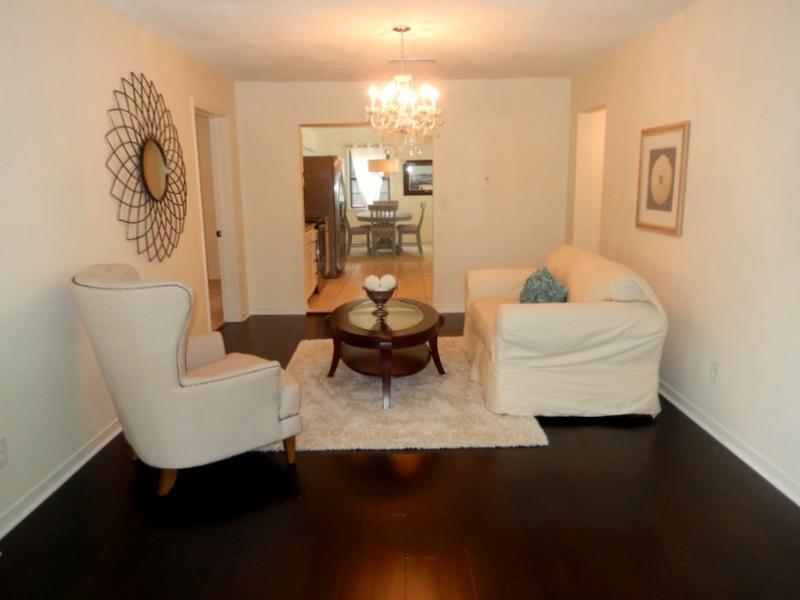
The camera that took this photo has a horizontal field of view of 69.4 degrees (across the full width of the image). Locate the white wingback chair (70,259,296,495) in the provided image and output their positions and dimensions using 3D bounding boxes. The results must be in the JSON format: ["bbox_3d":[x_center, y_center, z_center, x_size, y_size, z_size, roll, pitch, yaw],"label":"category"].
[{"bbox_3d":[-1.078,0.317,2.863,0.920,1.050,0.720,-9,14,-36],"label":"white wingback chair"}]

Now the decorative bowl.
[{"bbox_3d":[-0.122,0.010,4.069,0.220,0.215,0.220,-1,11,0],"label":"decorative bowl"}]

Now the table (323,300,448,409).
[{"bbox_3d":[-0.094,0.337,4.154,0.830,0.460,1.240,-1,11,0],"label":"table"}]

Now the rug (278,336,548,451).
[{"bbox_3d":[-0.031,0.574,4.125,1.660,0.035,2.210,-1,11,0],"label":"rug"}]

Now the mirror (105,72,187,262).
[{"bbox_3d":[-1.605,-0.838,3.796,0.038,1.175,1.190,-1,11,0],"label":"mirror"}]

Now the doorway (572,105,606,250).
[{"bbox_3d":[1.770,-0.707,5.393,0.120,2.020,0.820,-1,11,0],"label":"doorway"}]

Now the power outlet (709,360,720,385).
[{"bbox_3d":[1.728,0.398,3.180,0.008,0.114,0.070,-1,11,0],"label":"power outlet"}]

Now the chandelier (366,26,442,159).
[{"bbox_3d":[0.027,-1.411,3.972,0.520,0.852,0.520,-1,11,0],"label":"chandelier"}]

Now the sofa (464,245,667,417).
[{"bbox_3d":[1.049,0.118,4.120,1.070,0.910,1.520,-1,11,0],"label":"sofa"}]

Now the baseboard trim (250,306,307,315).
[{"bbox_3d":[-1.329,0.117,6.349,0.600,0.095,0.018,-1,11,0],"label":"baseboard trim"}]

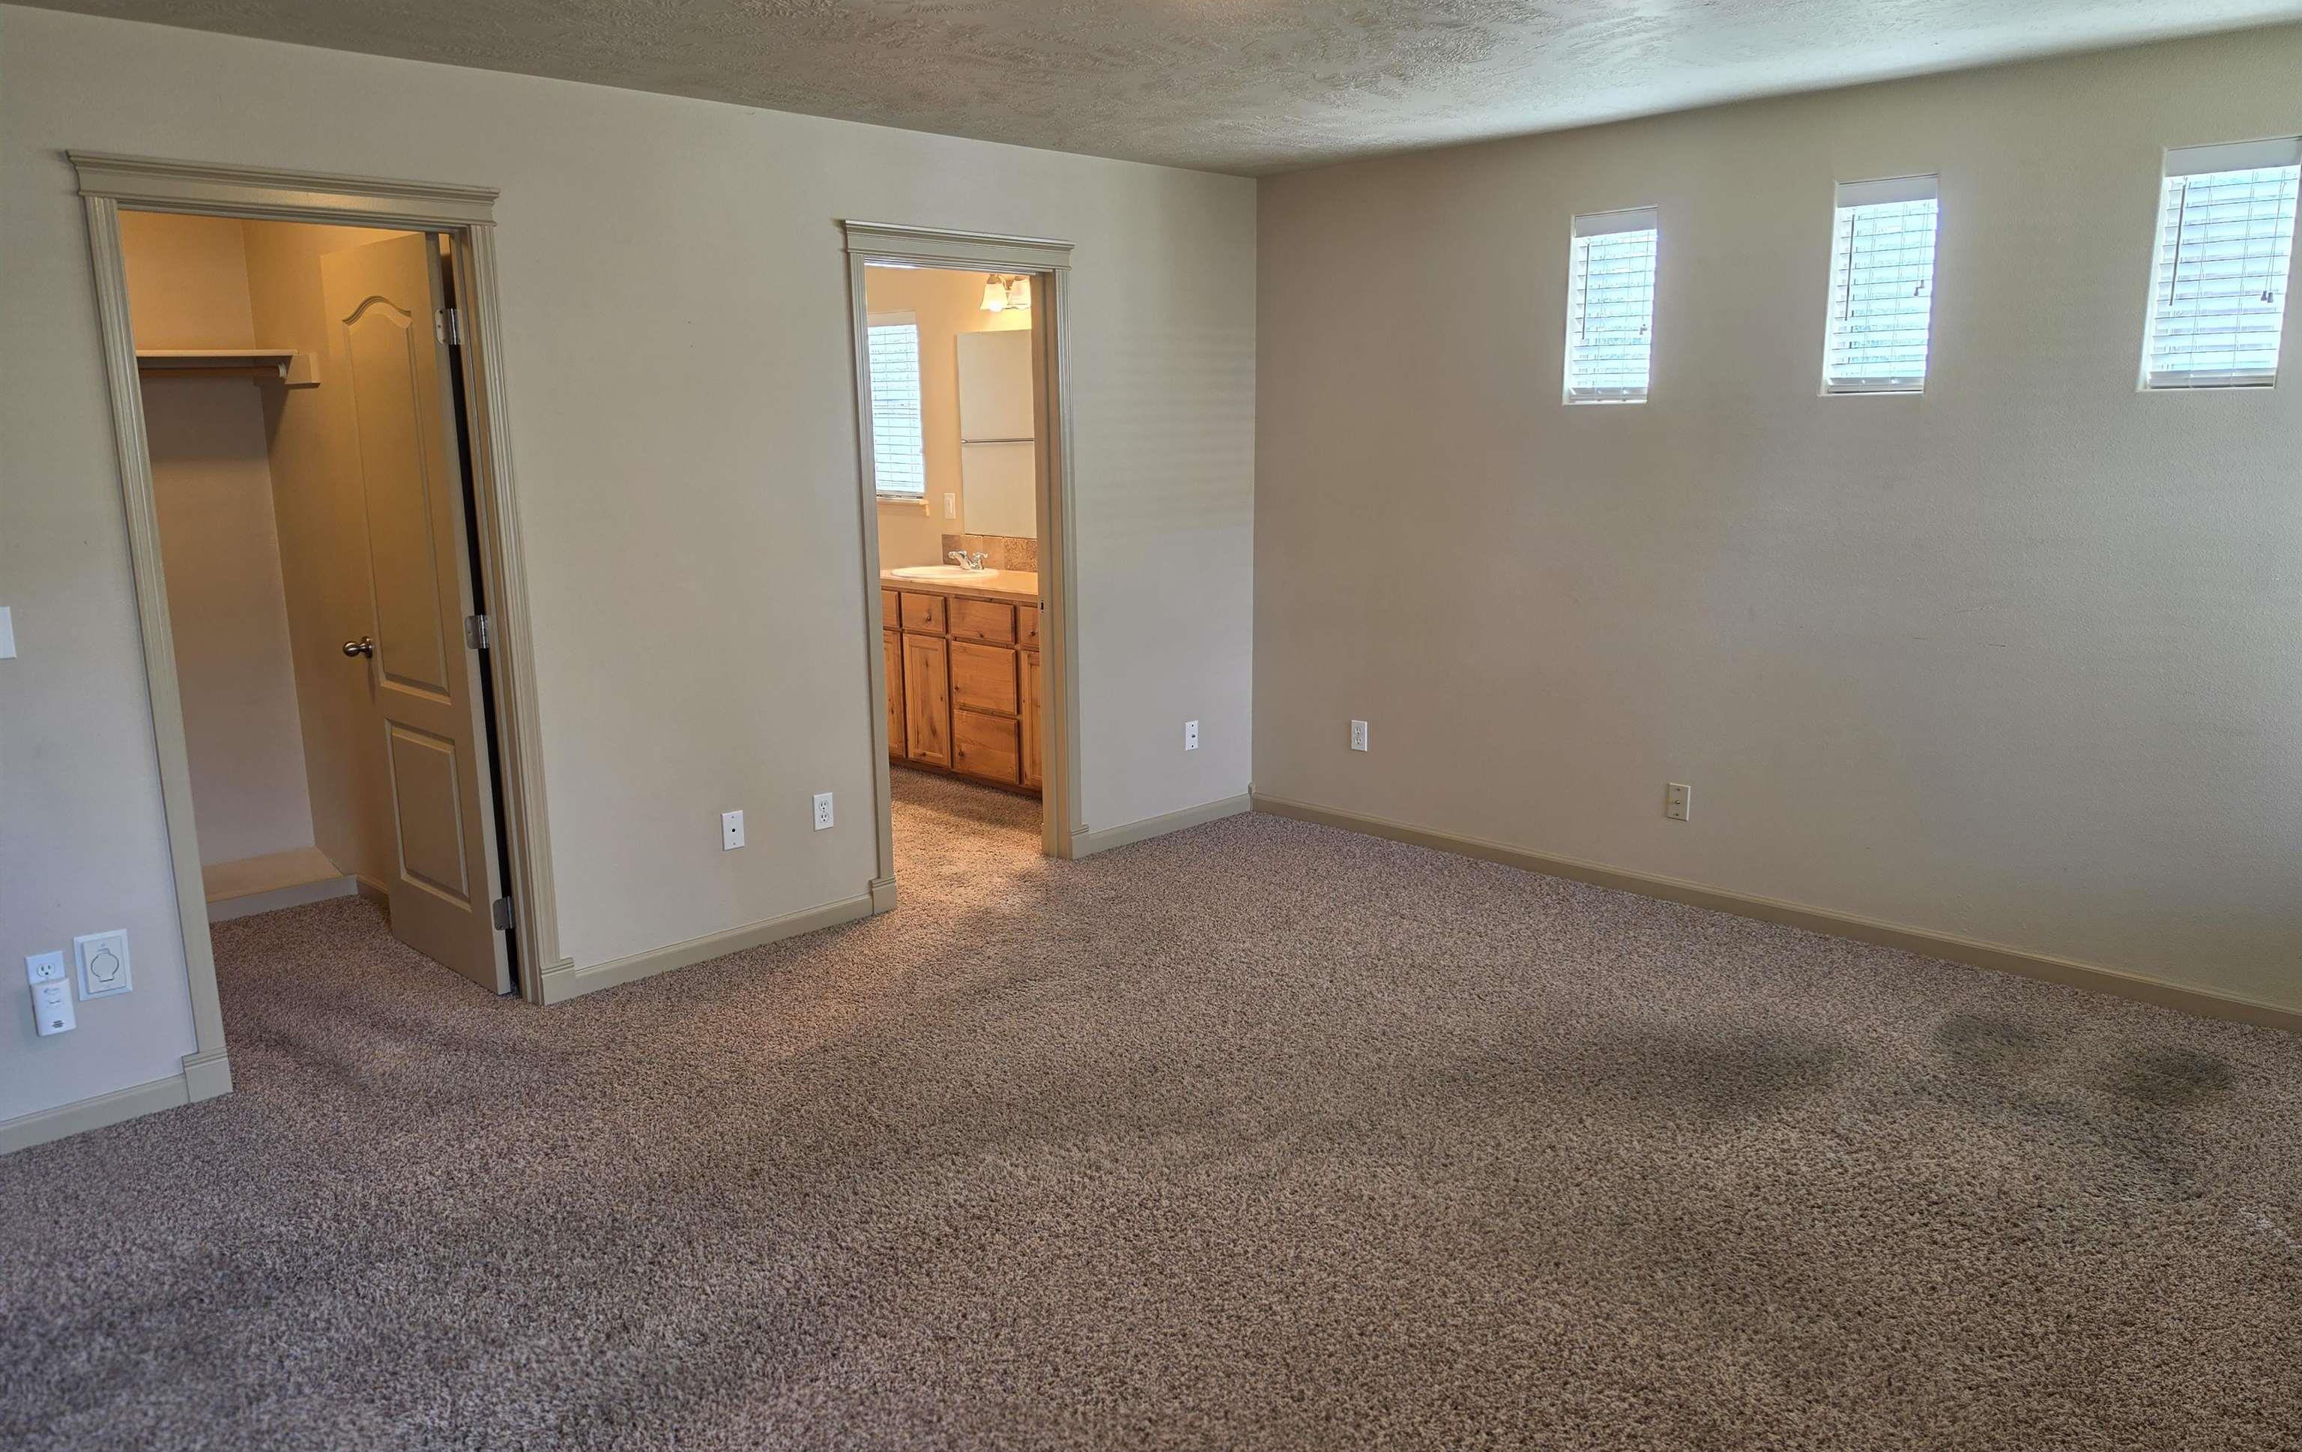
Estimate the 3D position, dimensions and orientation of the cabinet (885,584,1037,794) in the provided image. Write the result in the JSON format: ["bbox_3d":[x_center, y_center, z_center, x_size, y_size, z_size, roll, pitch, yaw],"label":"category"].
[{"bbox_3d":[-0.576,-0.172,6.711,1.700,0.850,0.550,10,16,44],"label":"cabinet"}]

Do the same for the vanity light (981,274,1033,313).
[{"bbox_3d":[-0.484,-1.886,6.509,0.640,0.230,0.200,10,16,44],"label":"vanity light"}]

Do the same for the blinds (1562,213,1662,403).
[{"bbox_3d":[1.476,-1.324,4.862,0.280,0.580,0.090,10,16,44],"label":"blinds"}]

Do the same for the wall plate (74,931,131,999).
[{"bbox_3d":[-2.361,0.537,3.447,0.020,0.145,0.097,10,16,44],"label":"wall plate"}]

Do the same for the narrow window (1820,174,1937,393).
[{"bbox_3d":[2.058,-1.225,4.292,0.280,0.580,0.090,10,16,44],"label":"narrow window"}]

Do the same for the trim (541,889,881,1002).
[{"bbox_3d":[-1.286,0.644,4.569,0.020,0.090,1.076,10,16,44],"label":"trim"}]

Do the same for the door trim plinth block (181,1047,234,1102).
[{"bbox_3d":[-2.238,0.827,3.629,0.022,0.116,0.094,10,16,44],"label":"door trim plinth block"}]

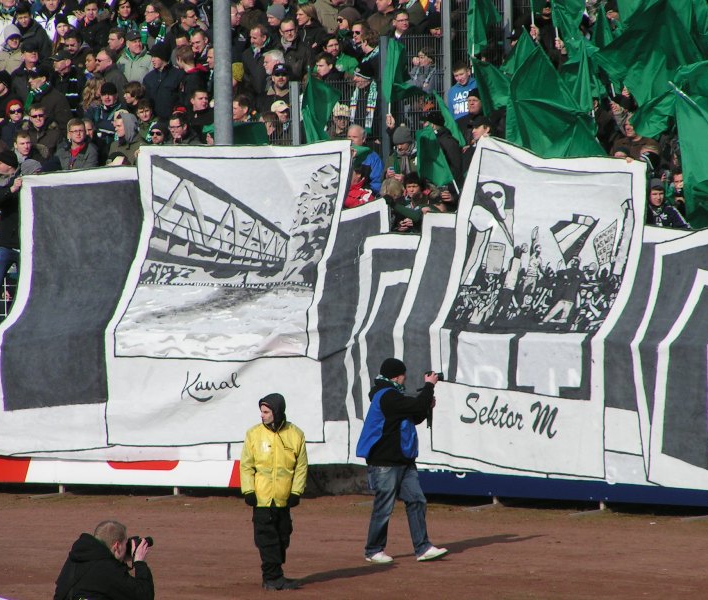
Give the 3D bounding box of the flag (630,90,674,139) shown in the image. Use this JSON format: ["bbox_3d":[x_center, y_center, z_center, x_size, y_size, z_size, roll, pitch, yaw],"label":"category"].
[{"bbox_3d":[2.913,-1.826,86.000,0.460,0.490,0.240,1,7,20],"label":"flag"}]

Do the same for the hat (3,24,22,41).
[{"bbox_3d":[-3.636,-2.848,93.500,0.200,0.180,0.230,-1,3,-11],"label":"hat"}]

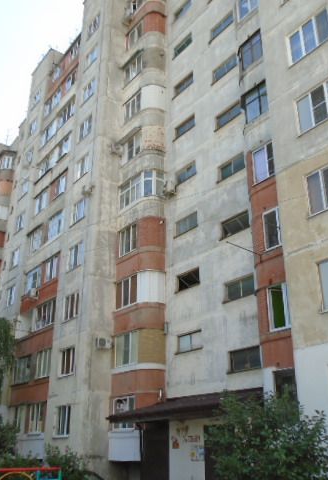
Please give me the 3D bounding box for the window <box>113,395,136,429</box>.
[{"bbox_3d":[-1.773,7.669,21.272,0.170,1.350,1.720,17,-29,-34],"label":"window"}]

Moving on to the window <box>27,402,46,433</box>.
[{"bbox_3d":[-6.682,9.338,25.296,0.170,1.477,2.068,17,-29,-34],"label":"window"}]

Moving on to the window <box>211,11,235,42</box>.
[{"bbox_3d":[3.105,-11.209,25.271,0.170,0.762,1.611,17,-29,-34],"label":"window"}]

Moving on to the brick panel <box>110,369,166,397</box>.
[{"bbox_3d":[-1.281,6.732,22.447,0.987,0.998,3.104,17,-29,-34],"label":"brick panel"}]

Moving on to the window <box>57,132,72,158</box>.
[{"bbox_3d":[-6.709,-6.163,32.420,0.154,1.384,1.896,17,-29,-35],"label":"window"}]

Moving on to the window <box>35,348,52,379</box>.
[{"bbox_3d":[-6.659,6.806,26.359,0.170,1.469,1.873,17,-29,-34],"label":"window"}]

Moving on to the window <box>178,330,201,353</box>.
[{"bbox_3d":[1.169,4.470,21.015,0.150,0.763,1.639,17,-29,-34],"label":"window"}]

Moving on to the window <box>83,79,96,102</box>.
[{"bbox_3d":[-4.819,-9.526,31.257,0.150,1.393,1.678,17,-29,-34],"label":"window"}]

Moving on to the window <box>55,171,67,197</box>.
[{"bbox_3d":[-6.660,-3.481,31.211,0.154,1.333,1.435,17,-29,-35],"label":"window"}]

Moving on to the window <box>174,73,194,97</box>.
[{"bbox_3d":[1.147,-8.505,26.586,0.160,0.747,1.687,17,-28,-34],"label":"window"}]

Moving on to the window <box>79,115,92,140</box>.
[{"bbox_3d":[-4.866,-6.919,29.668,0.170,1.319,1.452,17,-29,-34],"label":"window"}]

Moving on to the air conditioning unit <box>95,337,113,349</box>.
[{"bbox_3d":[-2.943,5.047,23.501,0.780,0.550,0.300,17,-29,-34],"label":"air conditioning unit"}]

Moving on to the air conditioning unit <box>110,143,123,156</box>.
[{"bbox_3d":[-2.678,-5.282,28.592,0.779,0.553,0.307,17,-29,-35],"label":"air conditioning unit"}]

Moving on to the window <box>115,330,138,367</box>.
[{"bbox_3d":[-1.832,5.276,23.039,0.170,1.420,1.647,17,-29,-34],"label":"window"}]

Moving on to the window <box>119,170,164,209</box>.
[{"bbox_3d":[-1.303,-2.597,26.653,1.127,1.640,2.665,17,-29,-35],"label":"window"}]

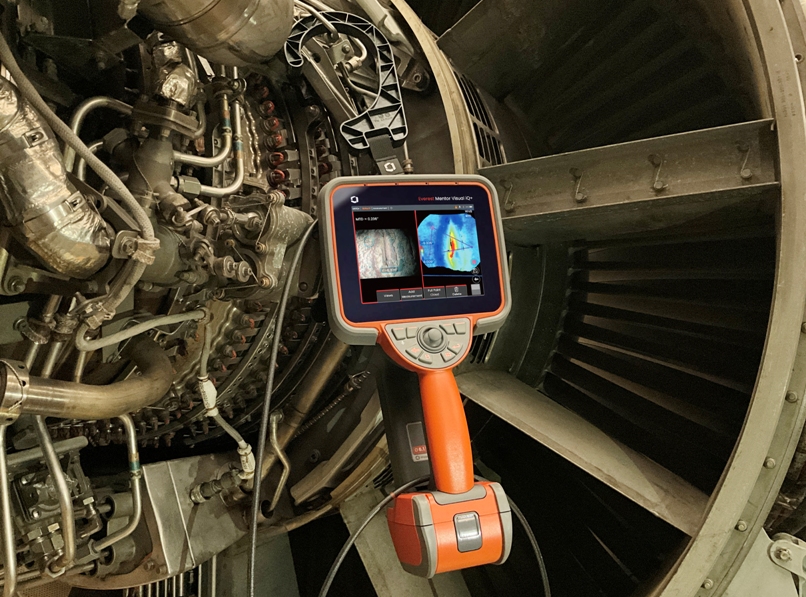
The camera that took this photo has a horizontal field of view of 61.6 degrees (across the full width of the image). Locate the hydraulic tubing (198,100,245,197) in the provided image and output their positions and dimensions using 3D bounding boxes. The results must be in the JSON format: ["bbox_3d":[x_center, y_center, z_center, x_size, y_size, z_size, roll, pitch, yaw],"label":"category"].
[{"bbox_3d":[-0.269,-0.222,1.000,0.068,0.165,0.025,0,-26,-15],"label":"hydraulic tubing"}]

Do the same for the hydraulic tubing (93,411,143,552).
[{"bbox_3d":[-0.393,0.255,0.930,0.062,0.186,0.028,-4,3,-9],"label":"hydraulic tubing"}]

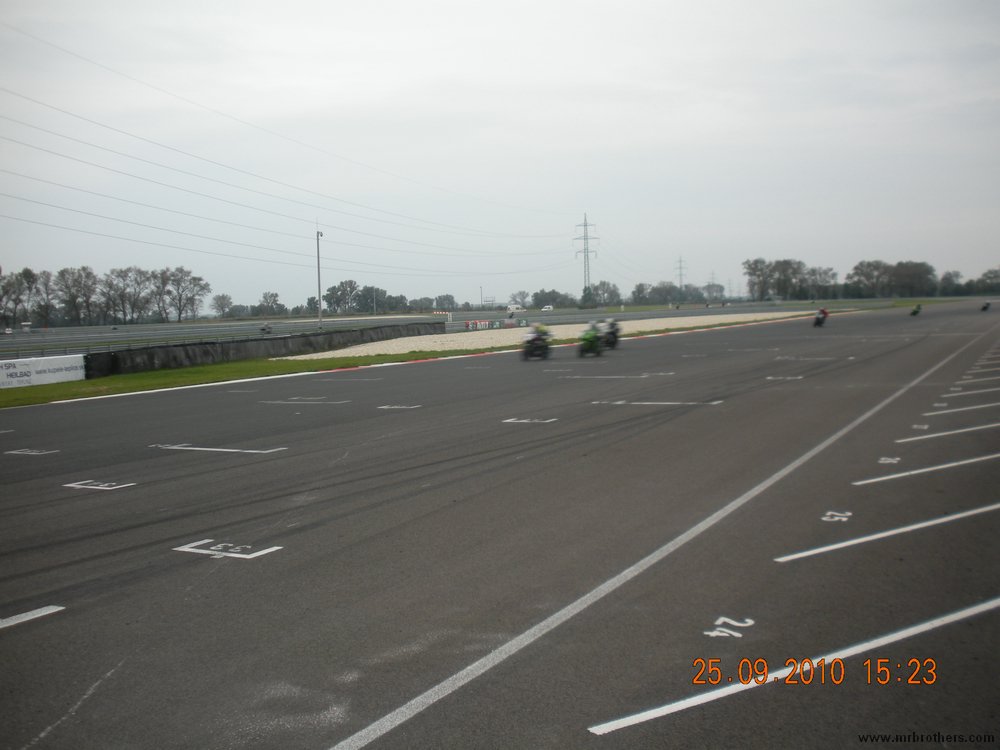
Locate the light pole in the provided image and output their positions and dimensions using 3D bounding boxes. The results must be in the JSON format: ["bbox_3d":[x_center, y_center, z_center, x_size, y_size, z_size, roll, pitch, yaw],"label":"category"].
[{"bbox_3d":[-20.651,-10.892,116.000,0.650,11.180,0.280,-1,4,6],"label":"light pole"}]

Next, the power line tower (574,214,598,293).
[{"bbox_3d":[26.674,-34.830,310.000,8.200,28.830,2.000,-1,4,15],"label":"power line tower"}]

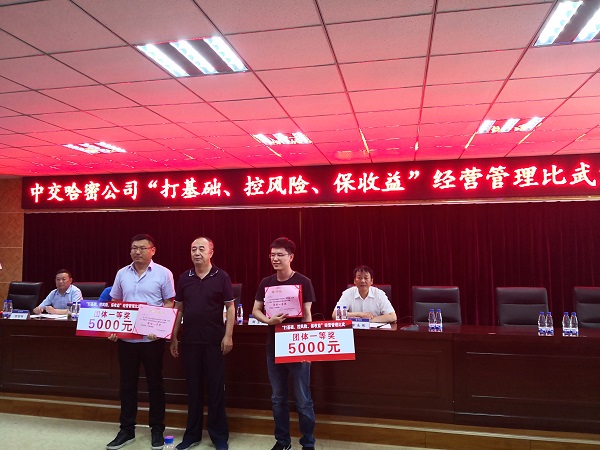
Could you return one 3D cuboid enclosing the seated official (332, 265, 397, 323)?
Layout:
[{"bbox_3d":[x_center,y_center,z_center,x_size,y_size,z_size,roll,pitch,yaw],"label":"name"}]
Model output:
[{"bbox_3d":[0.674,1.054,4.780,0.620,1.300,0.720,-1,-3,12],"label":"seated official"}]

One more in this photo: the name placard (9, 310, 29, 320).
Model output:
[{"bbox_3d":[-2.937,0.944,4.942,0.210,0.098,0.075,-1,-3,12],"label":"name placard"}]

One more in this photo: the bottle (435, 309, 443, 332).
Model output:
[{"bbox_3d":[1.218,0.833,4.109,0.061,0.205,0.061,-1,-3,12],"label":"bottle"}]

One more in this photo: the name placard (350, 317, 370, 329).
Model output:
[{"bbox_3d":[0.543,0.897,4.266,0.200,0.098,0.075,-1,-3,12],"label":"name placard"}]

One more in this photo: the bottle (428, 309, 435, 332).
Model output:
[{"bbox_3d":[1.159,0.834,4.110,0.061,0.205,0.061,-1,-3,12],"label":"bottle"}]

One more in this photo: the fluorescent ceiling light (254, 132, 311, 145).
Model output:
[{"bbox_3d":[-0.197,-1.014,5.379,0.580,0.060,0.570,-1,-3,12],"label":"fluorescent ceiling light"}]

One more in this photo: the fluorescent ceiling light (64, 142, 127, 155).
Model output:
[{"bbox_3d":[-2.544,-0.981,5.880,0.580,0.060,0.570,-1,-3,12],"label":"fluorescent ceiling light"}]

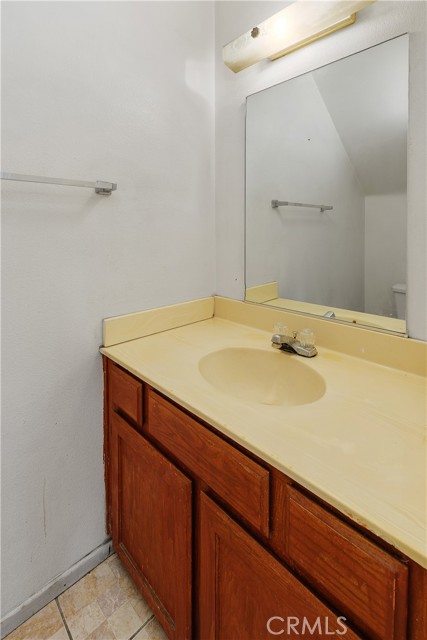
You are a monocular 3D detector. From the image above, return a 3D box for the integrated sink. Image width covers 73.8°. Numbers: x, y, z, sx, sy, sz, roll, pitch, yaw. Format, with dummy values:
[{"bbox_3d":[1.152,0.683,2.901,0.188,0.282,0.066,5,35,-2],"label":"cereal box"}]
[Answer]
[{"bbox_3d":[0.136,0.225,0.900,0.406,0.140,0.314,16,24,40],"label":"integrated sink"}]

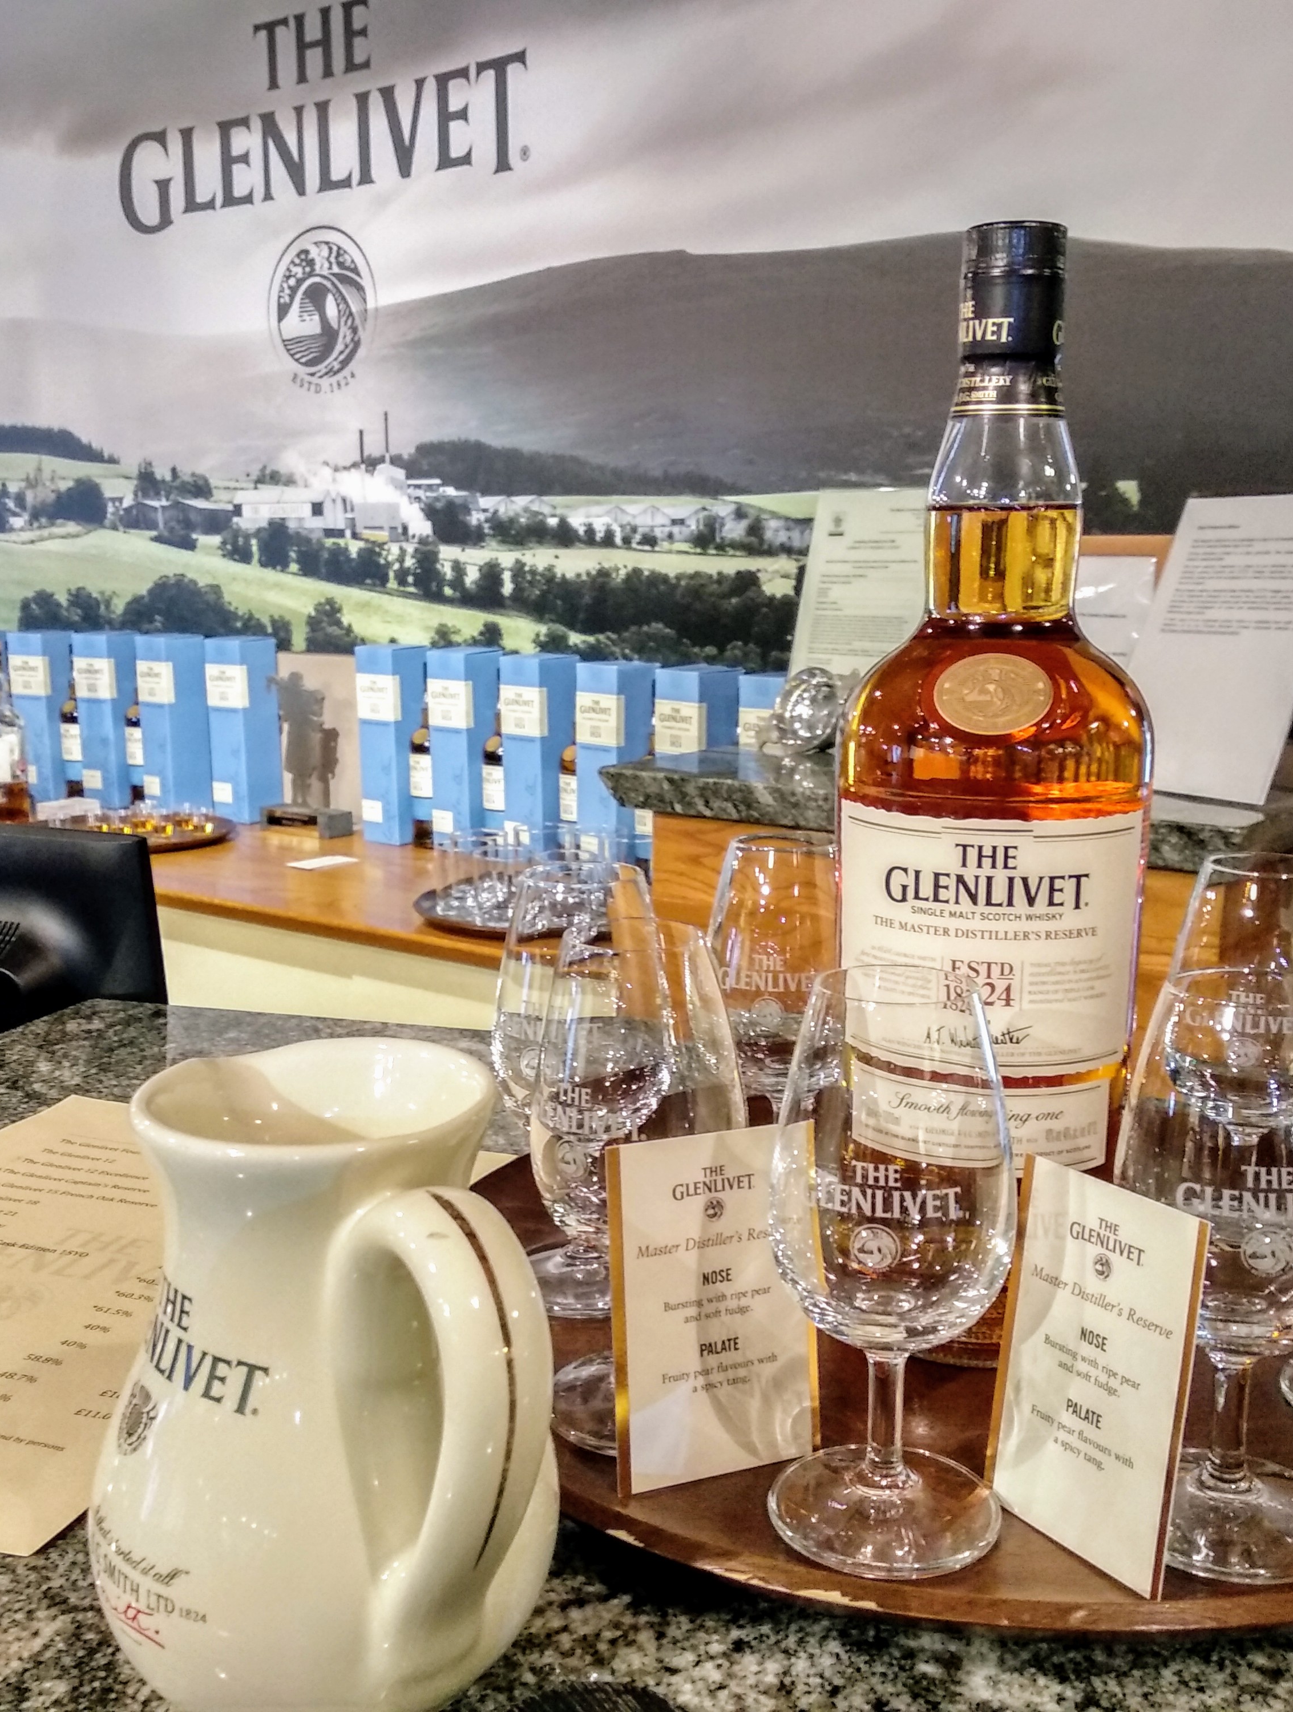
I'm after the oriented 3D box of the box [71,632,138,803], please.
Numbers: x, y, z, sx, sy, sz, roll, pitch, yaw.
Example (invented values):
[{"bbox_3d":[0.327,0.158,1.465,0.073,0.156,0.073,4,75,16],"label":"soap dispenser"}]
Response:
[{"bbox_3d":[-0.960,-0.244,3.080,0.080,0.305,0.080,4,11,25],"label":"box"}]

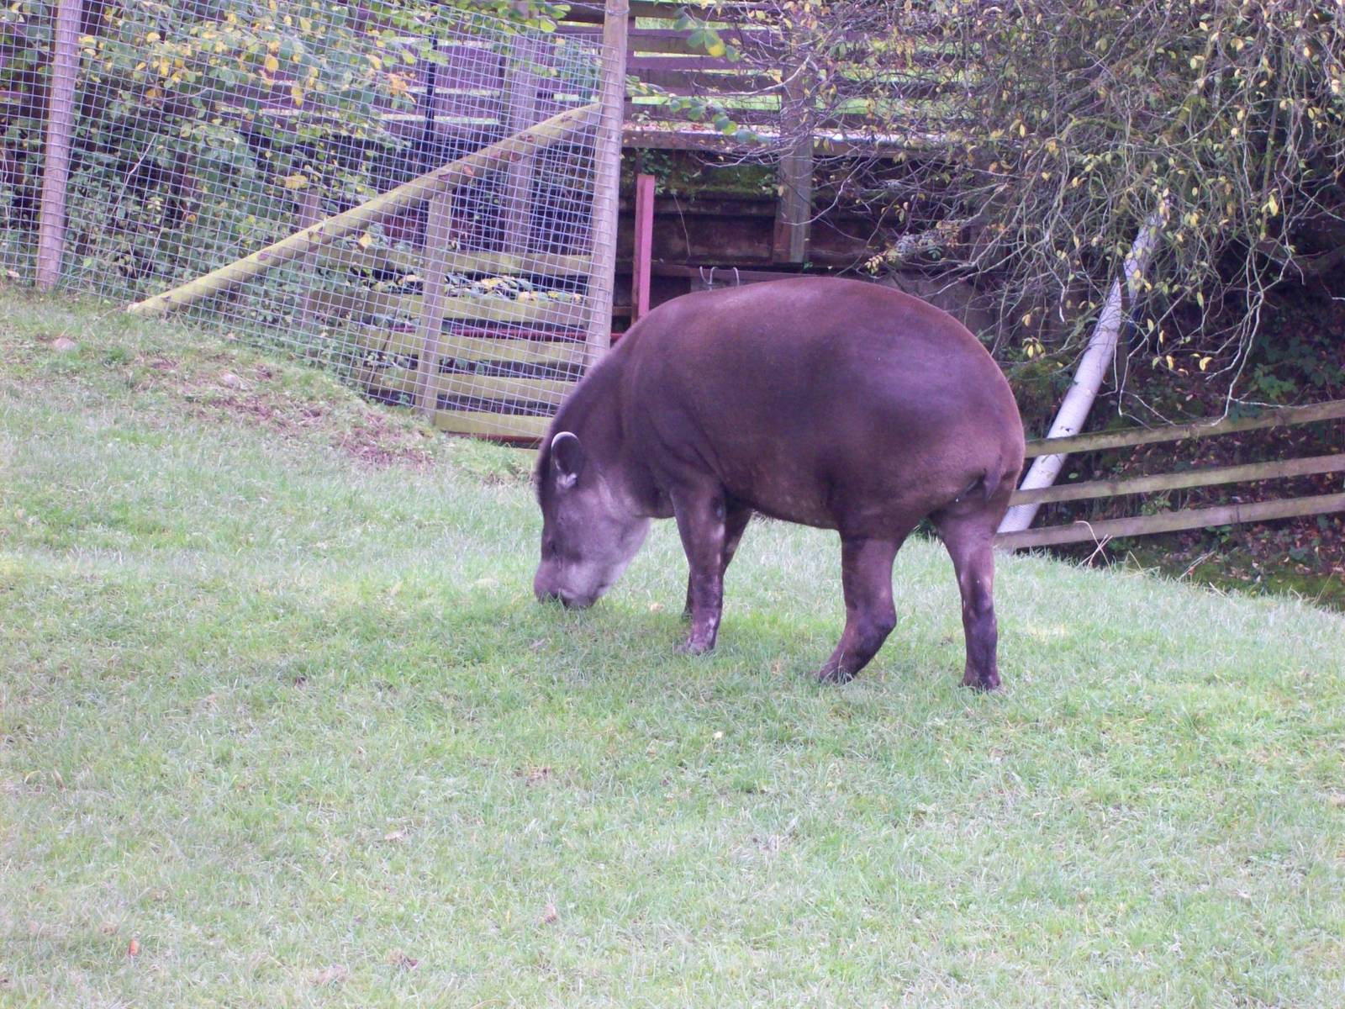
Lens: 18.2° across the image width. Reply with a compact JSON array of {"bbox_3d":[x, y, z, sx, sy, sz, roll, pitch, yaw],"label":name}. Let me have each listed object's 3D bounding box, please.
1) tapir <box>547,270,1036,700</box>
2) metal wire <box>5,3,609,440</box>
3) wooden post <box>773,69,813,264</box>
[{"bbox_3d":[0.249,-0.082,10.400,1.450,0.950,0.480,8,8,39],"label":"tapir"},{"bbox_3d":[-1.637,-1.285,18.700,2.750,2.050,0.060,2,7,-5],"label":"metal wire"},{"bbox_3d":[0.639,-1.784,22.300,0.150,1.080,0.150,1,7,-17],"label":"wooden post"}]

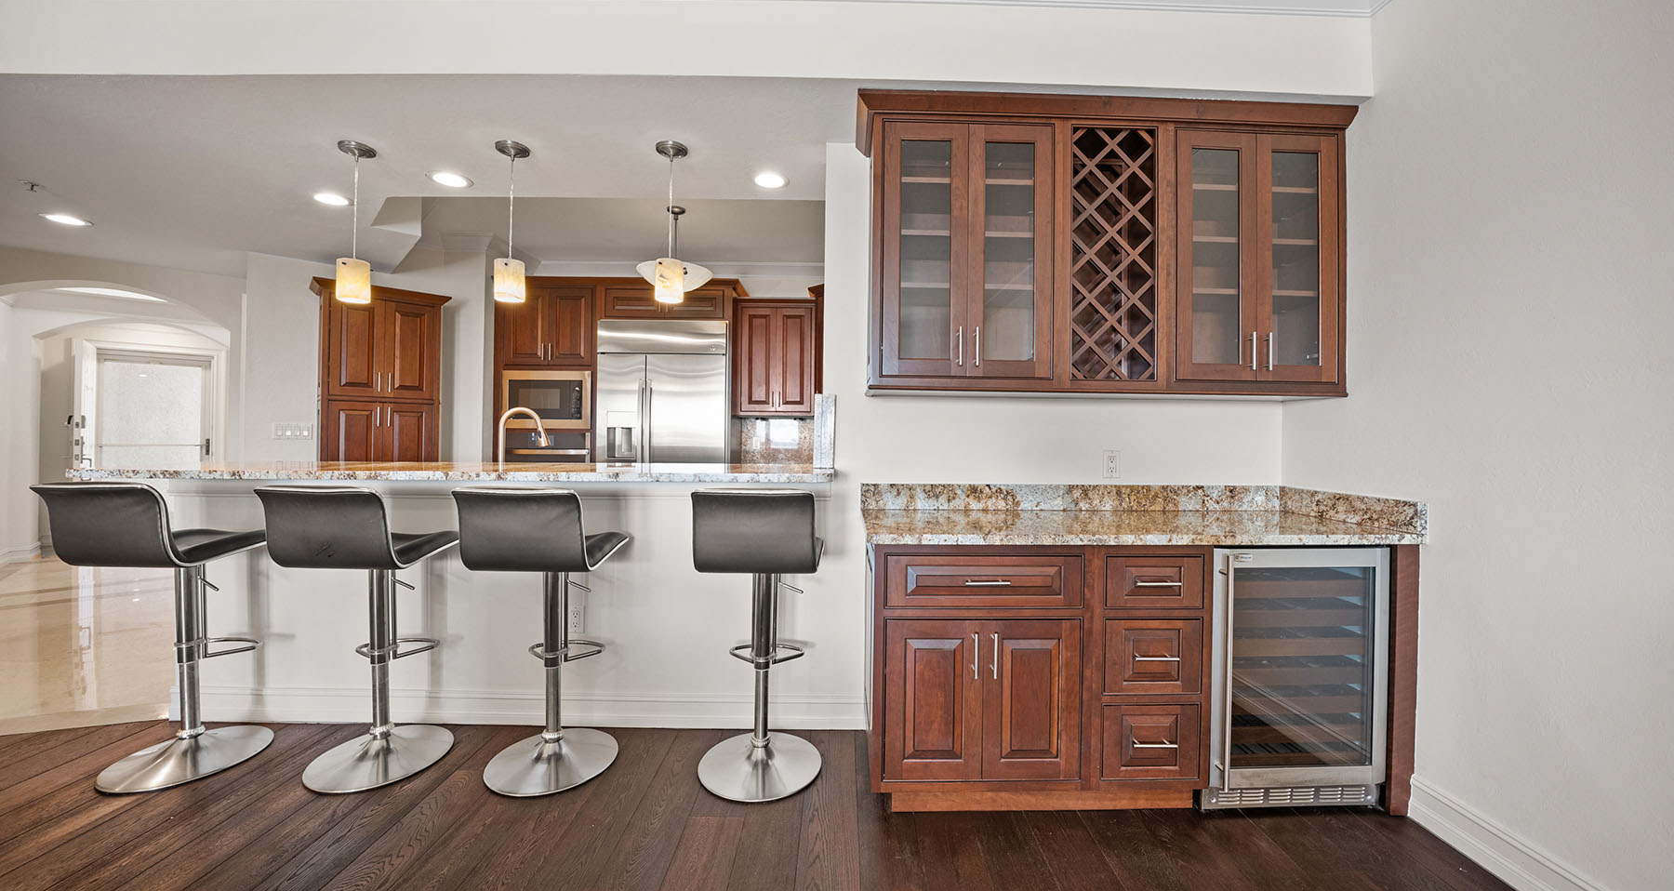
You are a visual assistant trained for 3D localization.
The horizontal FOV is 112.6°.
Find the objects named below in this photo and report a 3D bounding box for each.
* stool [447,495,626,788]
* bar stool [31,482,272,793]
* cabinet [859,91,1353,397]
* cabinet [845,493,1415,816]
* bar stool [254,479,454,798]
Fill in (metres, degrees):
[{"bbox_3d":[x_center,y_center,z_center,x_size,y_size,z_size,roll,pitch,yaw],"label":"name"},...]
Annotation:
[{"bbox_3d":[-1.107,0.689,2.156,0.455,1.090,0.500,1,1,1],"label":"stool"},{"bbox_3d":[-2.525,0.676,2.163,0.455,1.090,0.500,1,1,1],"label":"bar stool"},{"bbox_3d":[0.990,-0.735,2.240,1.810,1.080,0.390,1,1,1],"label":"cabinet"},{"bbox_3d":[1.029,0.725,2.155,1.840,1.055,0.580,1,1,1],"label":"cabinet"},{"bbox_3d":[-1.786,0.682,2.164,0.455,1.090,0.500,1,1,1],"label":"bar stool"}]

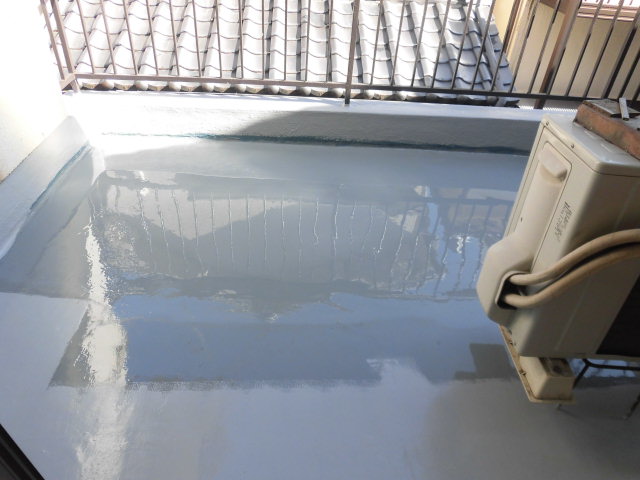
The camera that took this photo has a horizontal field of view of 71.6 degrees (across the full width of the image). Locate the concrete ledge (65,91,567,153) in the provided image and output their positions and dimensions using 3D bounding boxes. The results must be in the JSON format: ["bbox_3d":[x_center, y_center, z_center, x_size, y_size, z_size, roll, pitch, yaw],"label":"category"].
[{"bbox_3d":[0.102,-0.743,2.797,3.190,0.194,0.275,2,33,-1],"label":"concrete ledge"}]

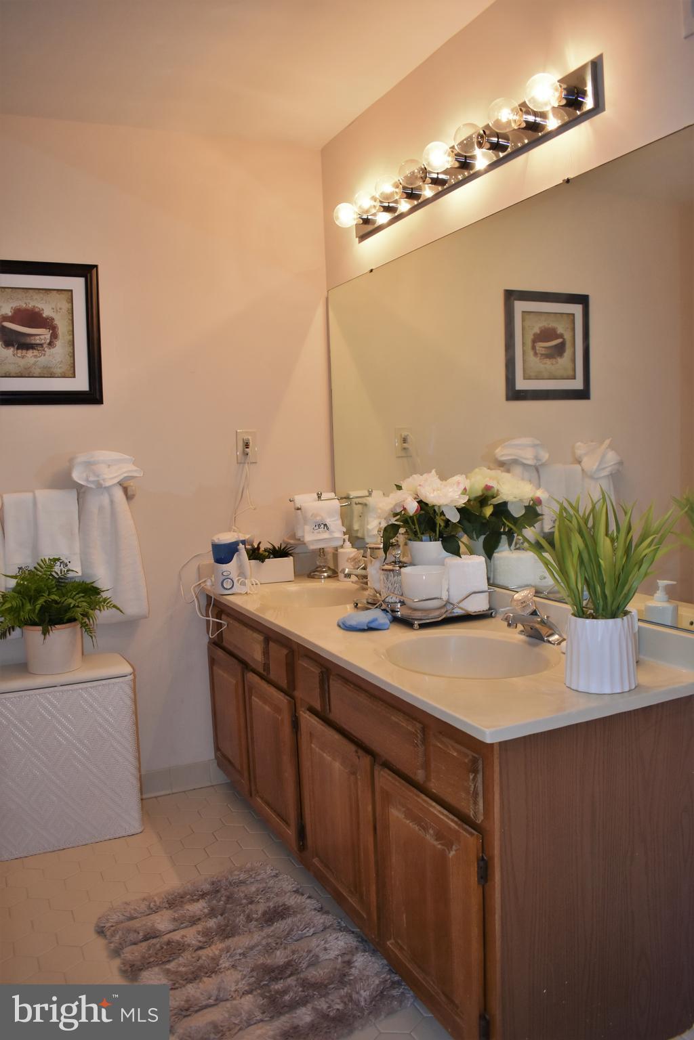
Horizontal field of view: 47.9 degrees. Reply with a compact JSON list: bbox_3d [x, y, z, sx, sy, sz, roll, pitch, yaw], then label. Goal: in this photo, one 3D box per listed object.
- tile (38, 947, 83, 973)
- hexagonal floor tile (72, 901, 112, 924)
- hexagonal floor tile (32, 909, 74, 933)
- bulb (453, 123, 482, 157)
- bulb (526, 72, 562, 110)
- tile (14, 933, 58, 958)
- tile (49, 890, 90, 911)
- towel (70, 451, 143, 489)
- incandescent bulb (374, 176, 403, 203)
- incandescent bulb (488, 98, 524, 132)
[{"bbox_3d":[-0.734,1.132,2.000,0.109,0.009,0.124,-5,6,-26],"label":"tile"},{"bbox_3d":[-0.702,1.092,2.163,0.104,0.008,0.120,-5,6,-27],"label":"hexagonal floor tile"},{"bbox_3d":[-0.823,1.132,2.191,0.105,0.008,0.122,-4,6,-26],"label":"hexagonal floor tile"},{"bbox_3d":[0.336,-1.030,2.106,0.092,0.080,0.080,-4,6,-26],"label":"bulb"},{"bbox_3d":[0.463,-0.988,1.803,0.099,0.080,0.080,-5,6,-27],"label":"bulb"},{"bbox_3d":[-0.832,1.142,2.088,0.105,0.008,0.122,-4,6,-26],"label":"tile"},{"bbox_3d":[-0.809,1.115,2.278,0.109,0.009,0.124,-5,6,-26],"label":"tile"},{"bbox_3d":[-0.843,-0.179,2.740,0.220,0.123,0.120,-4,6,-25],"label":"towel"},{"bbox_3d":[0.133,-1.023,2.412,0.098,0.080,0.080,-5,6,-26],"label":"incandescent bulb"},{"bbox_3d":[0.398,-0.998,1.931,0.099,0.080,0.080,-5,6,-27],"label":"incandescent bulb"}]

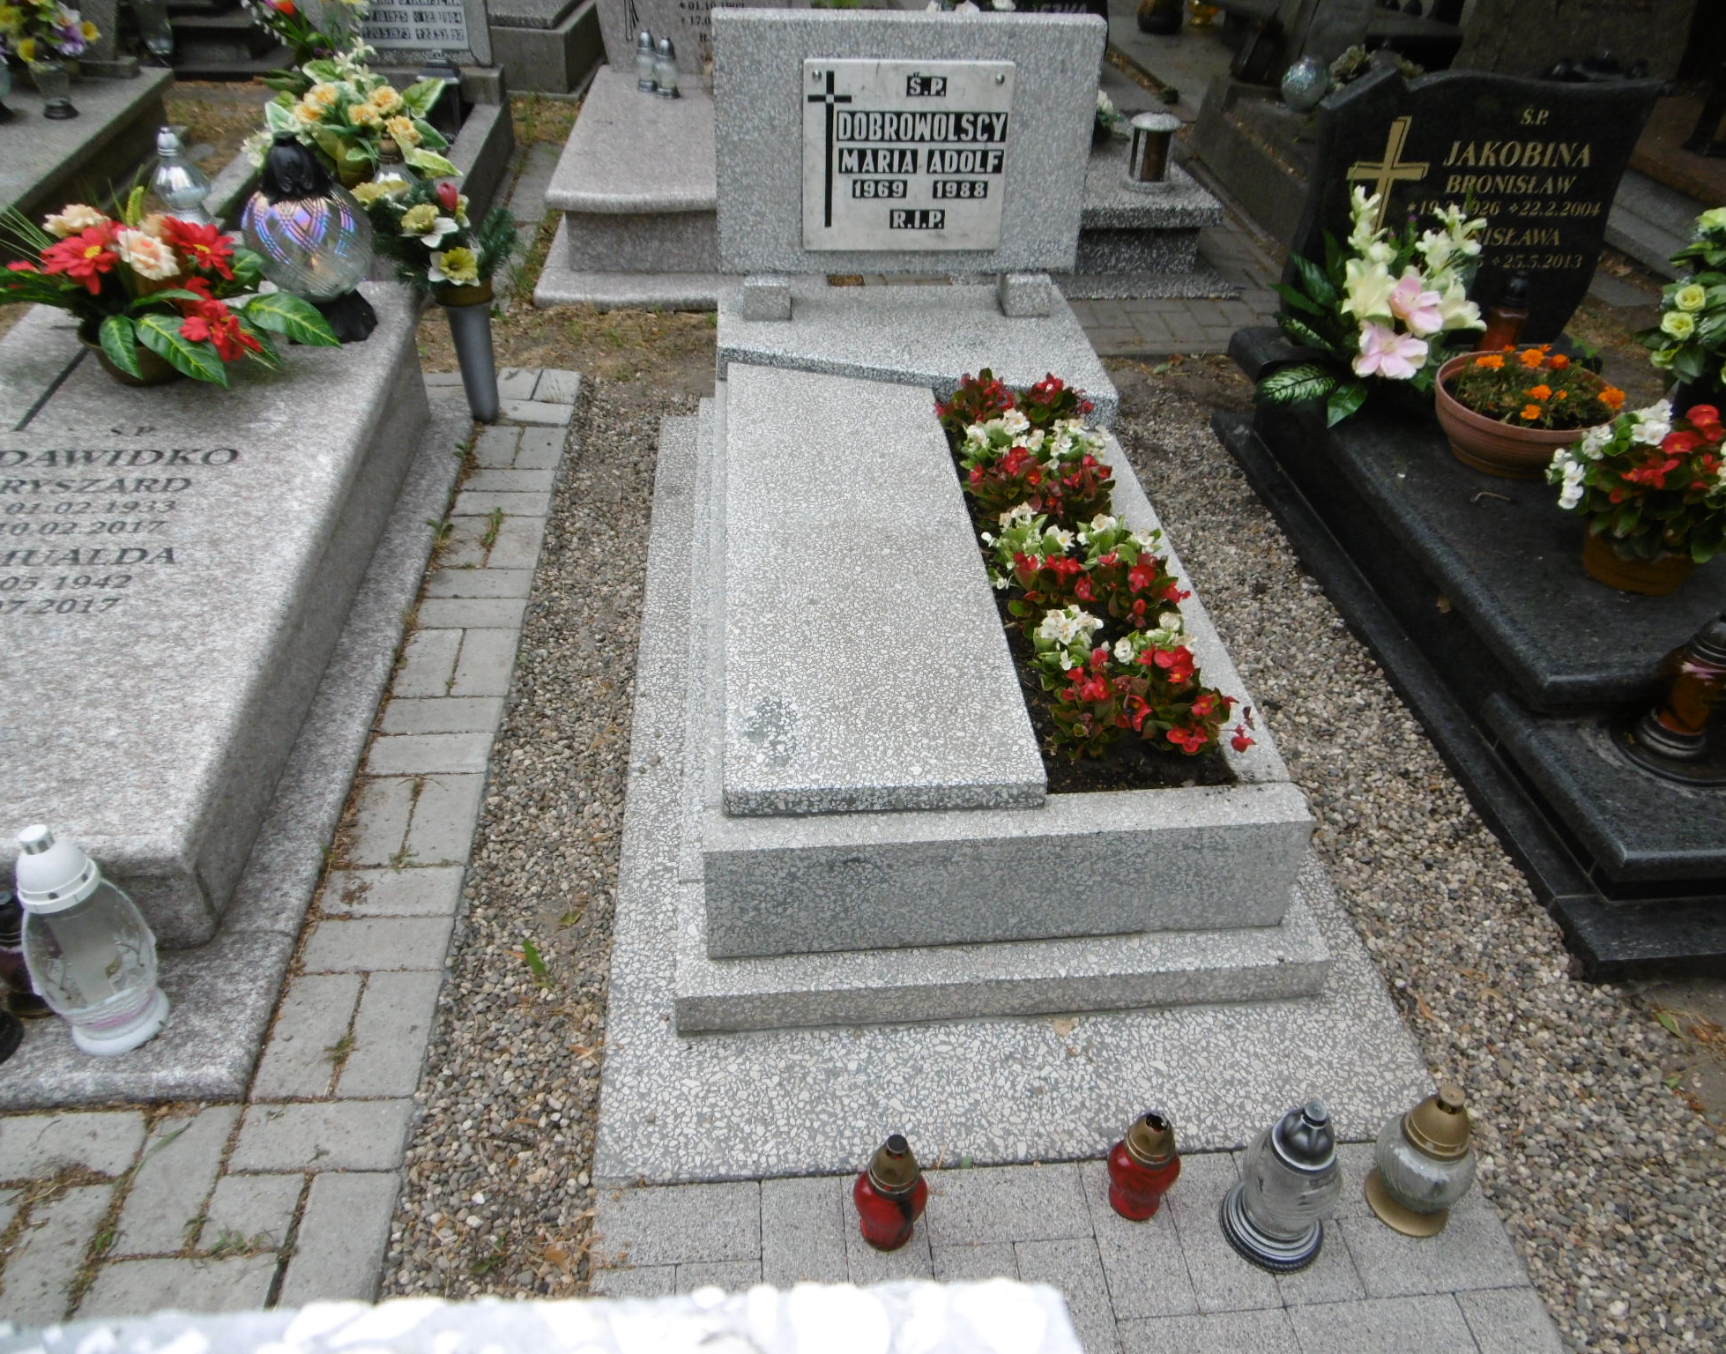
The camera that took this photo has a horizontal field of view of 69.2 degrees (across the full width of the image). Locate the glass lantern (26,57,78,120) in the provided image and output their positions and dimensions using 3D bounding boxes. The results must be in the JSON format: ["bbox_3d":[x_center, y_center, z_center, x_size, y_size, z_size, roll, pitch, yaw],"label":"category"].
[{"bbox_3d":[-2.716,-2.005,4.174,0.125,0.237,0.125,-2,39,-5],"label":"glass lantern"}]

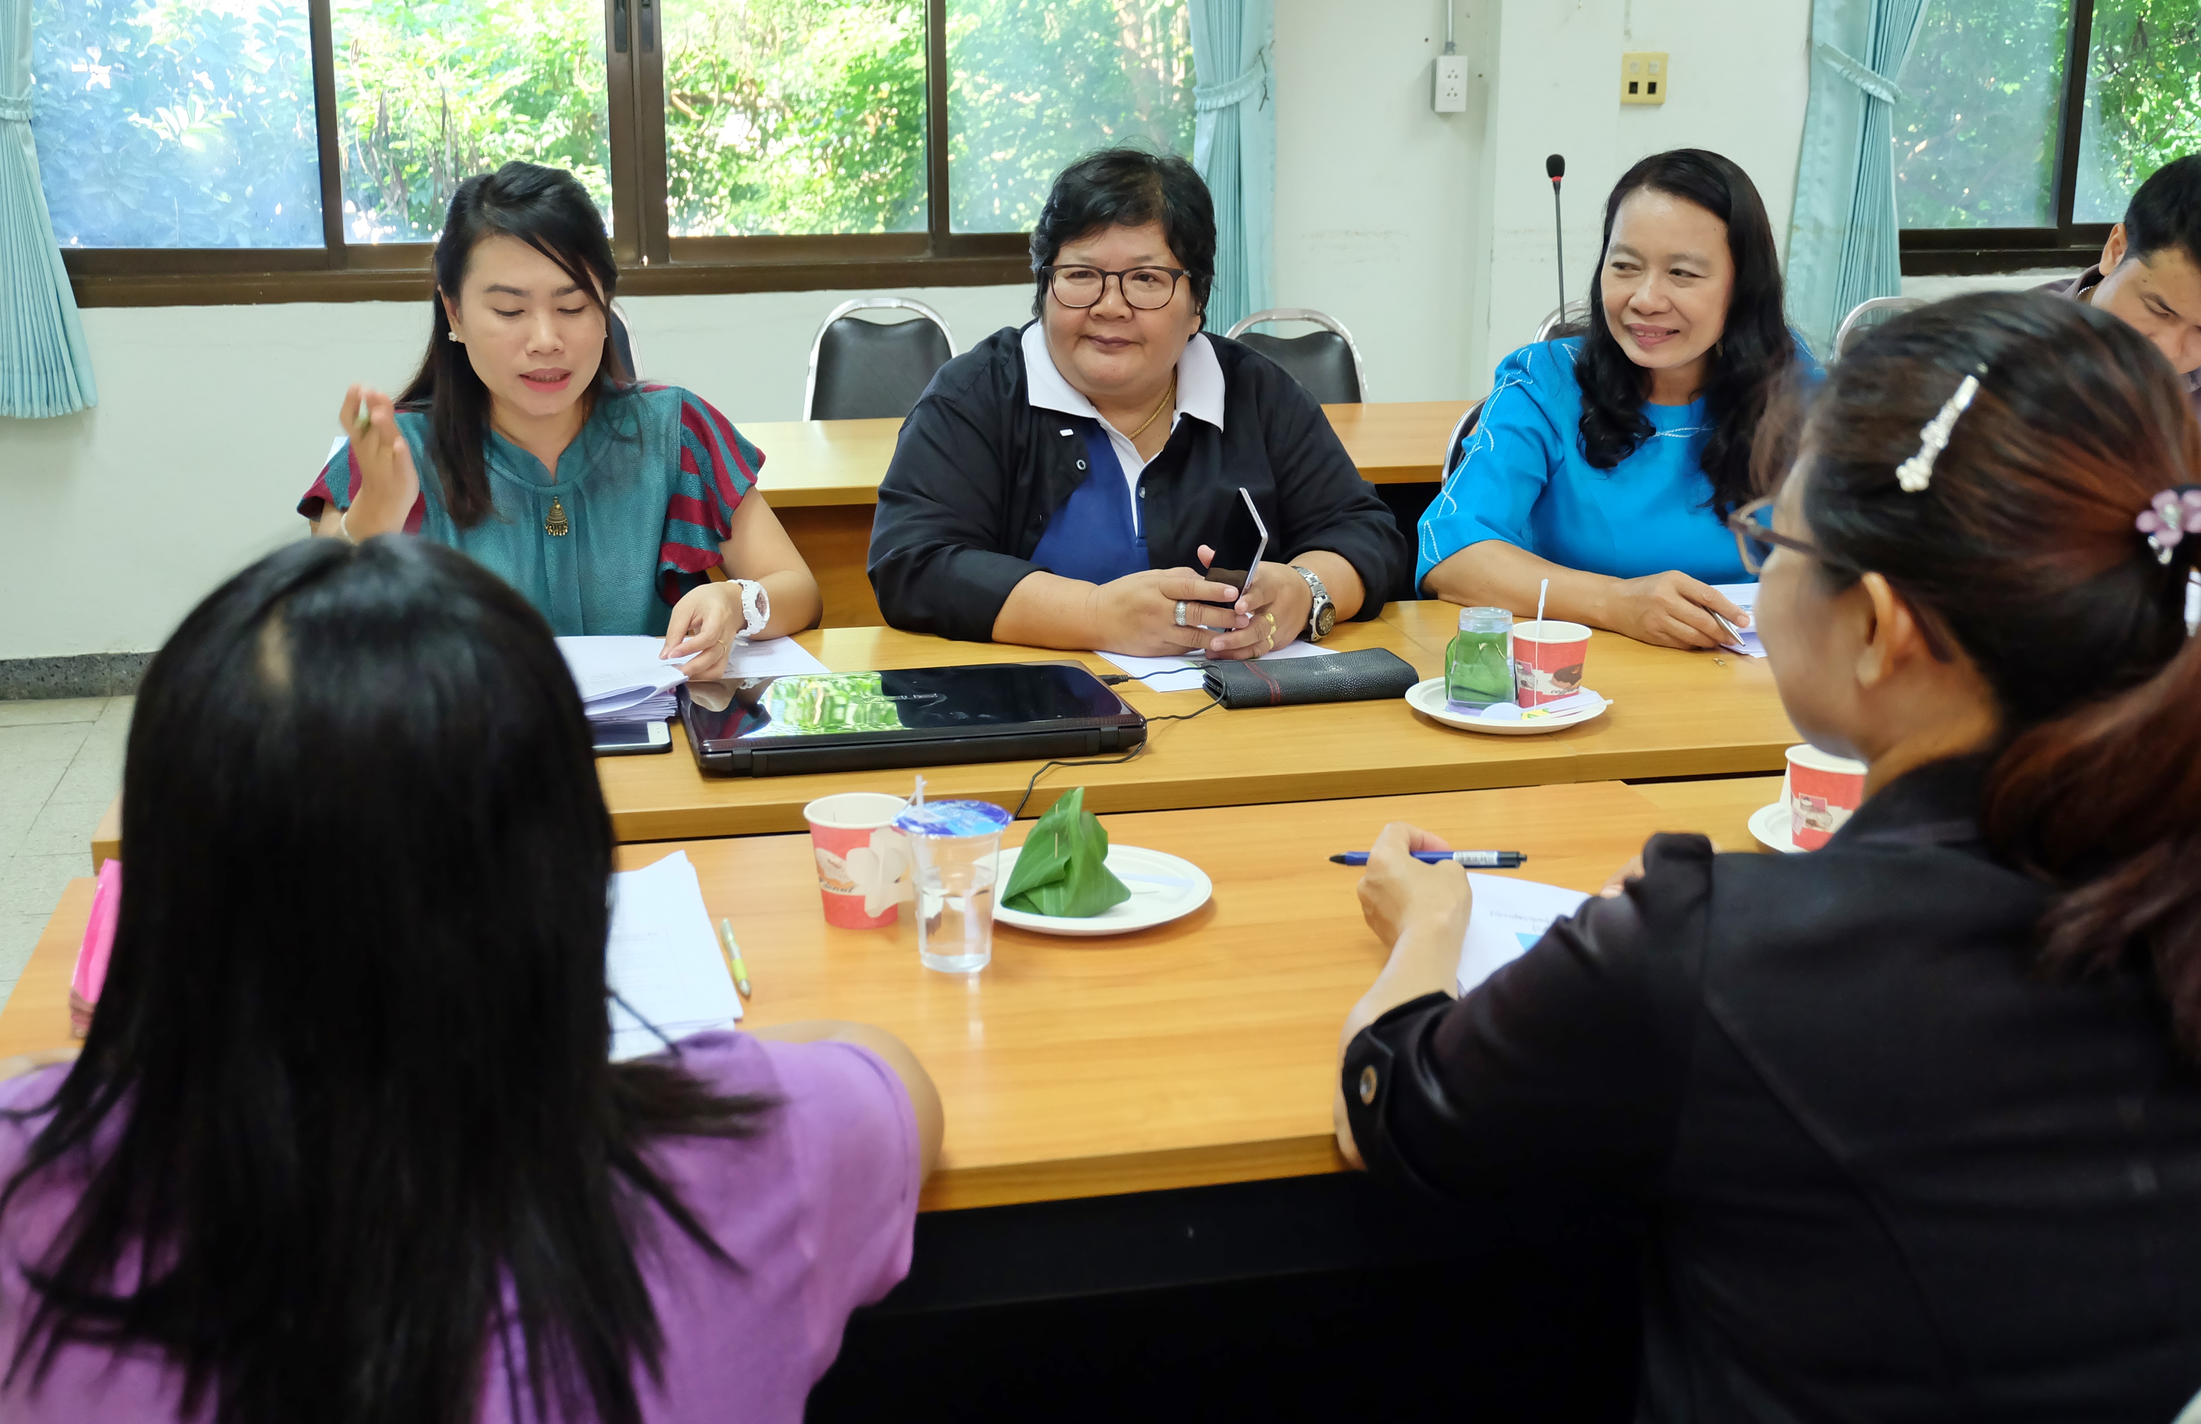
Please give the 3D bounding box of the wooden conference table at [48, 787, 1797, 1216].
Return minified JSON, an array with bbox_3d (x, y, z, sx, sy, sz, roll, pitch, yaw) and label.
[{"bbox_3d":[-0.051,0.527,1.736,1.300,0.750,0.600,-3,16,-12],"label":"wooden conference table"}]

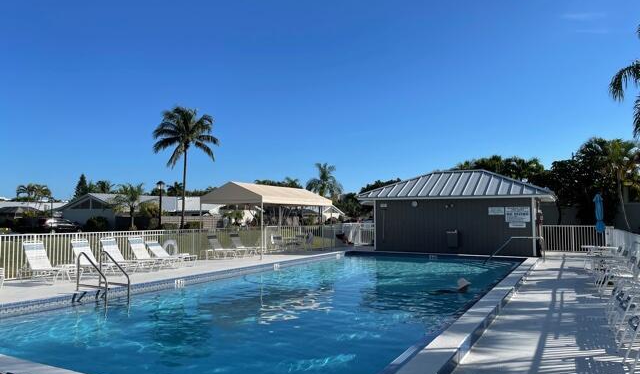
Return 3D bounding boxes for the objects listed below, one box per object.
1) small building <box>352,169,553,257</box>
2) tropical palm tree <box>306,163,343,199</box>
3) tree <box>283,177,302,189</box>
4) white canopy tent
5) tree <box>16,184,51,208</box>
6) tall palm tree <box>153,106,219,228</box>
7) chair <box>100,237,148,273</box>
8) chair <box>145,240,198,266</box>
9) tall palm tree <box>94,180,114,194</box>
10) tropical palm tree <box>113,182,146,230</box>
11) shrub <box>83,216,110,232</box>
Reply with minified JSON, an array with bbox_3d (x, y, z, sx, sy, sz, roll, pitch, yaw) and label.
[{"bbox_3d":[6.577,1.109,22.406,7.900,3.670,5.800,-2,-4,28],"label":"small building"},{"bbox_3d":[0.555,1.243,60.173,4.600,8.440,4.600,0,-4,0],"label":"tropical palm tree"},{"bbox_3d":[-4.693,2.735,85.182,4.800,8.700,4.800,0,-4,0],"label":"tree"},{"bbox_3d":[-2.085,1.398,20.954,3.000,2.900,5.750,-2,-4,28],"label":"white canopy tent"},{"bbox_3d":[-35.764,2.555,60.089,4.300,6.000,4.300,0,-4,0],"label":"tree"},{"bbox_3d":[-14.108,-1.887,50.332,6.900,13.500,6.900,0,-4,0],"label":"tall palm tree"},{"bbox_3d":[-5.554,1.929,13.777,1.450,0.950,0.630,-2,-4,28],"label":"chair"},{"bbox_3d":[-4.720,2.117,15.276,1.800,0.800,0.620,-2,-4,28],"label":"chair"},{"bbox_3d":[-37.936,2.951,85.168,5.000,8.440,5.000,0,-4,0],"label":"tall palm tree"},{"bbox_3d":[-19.919,2.132,50.000,3.400,5.200,3.400,-2,-4,28],"label":"tropical palm tree"},{"bbox_3d":[-24.069,4.002,52.000,2.700,1.700,2.300,-2,-4,28],"label":"shrub"}]

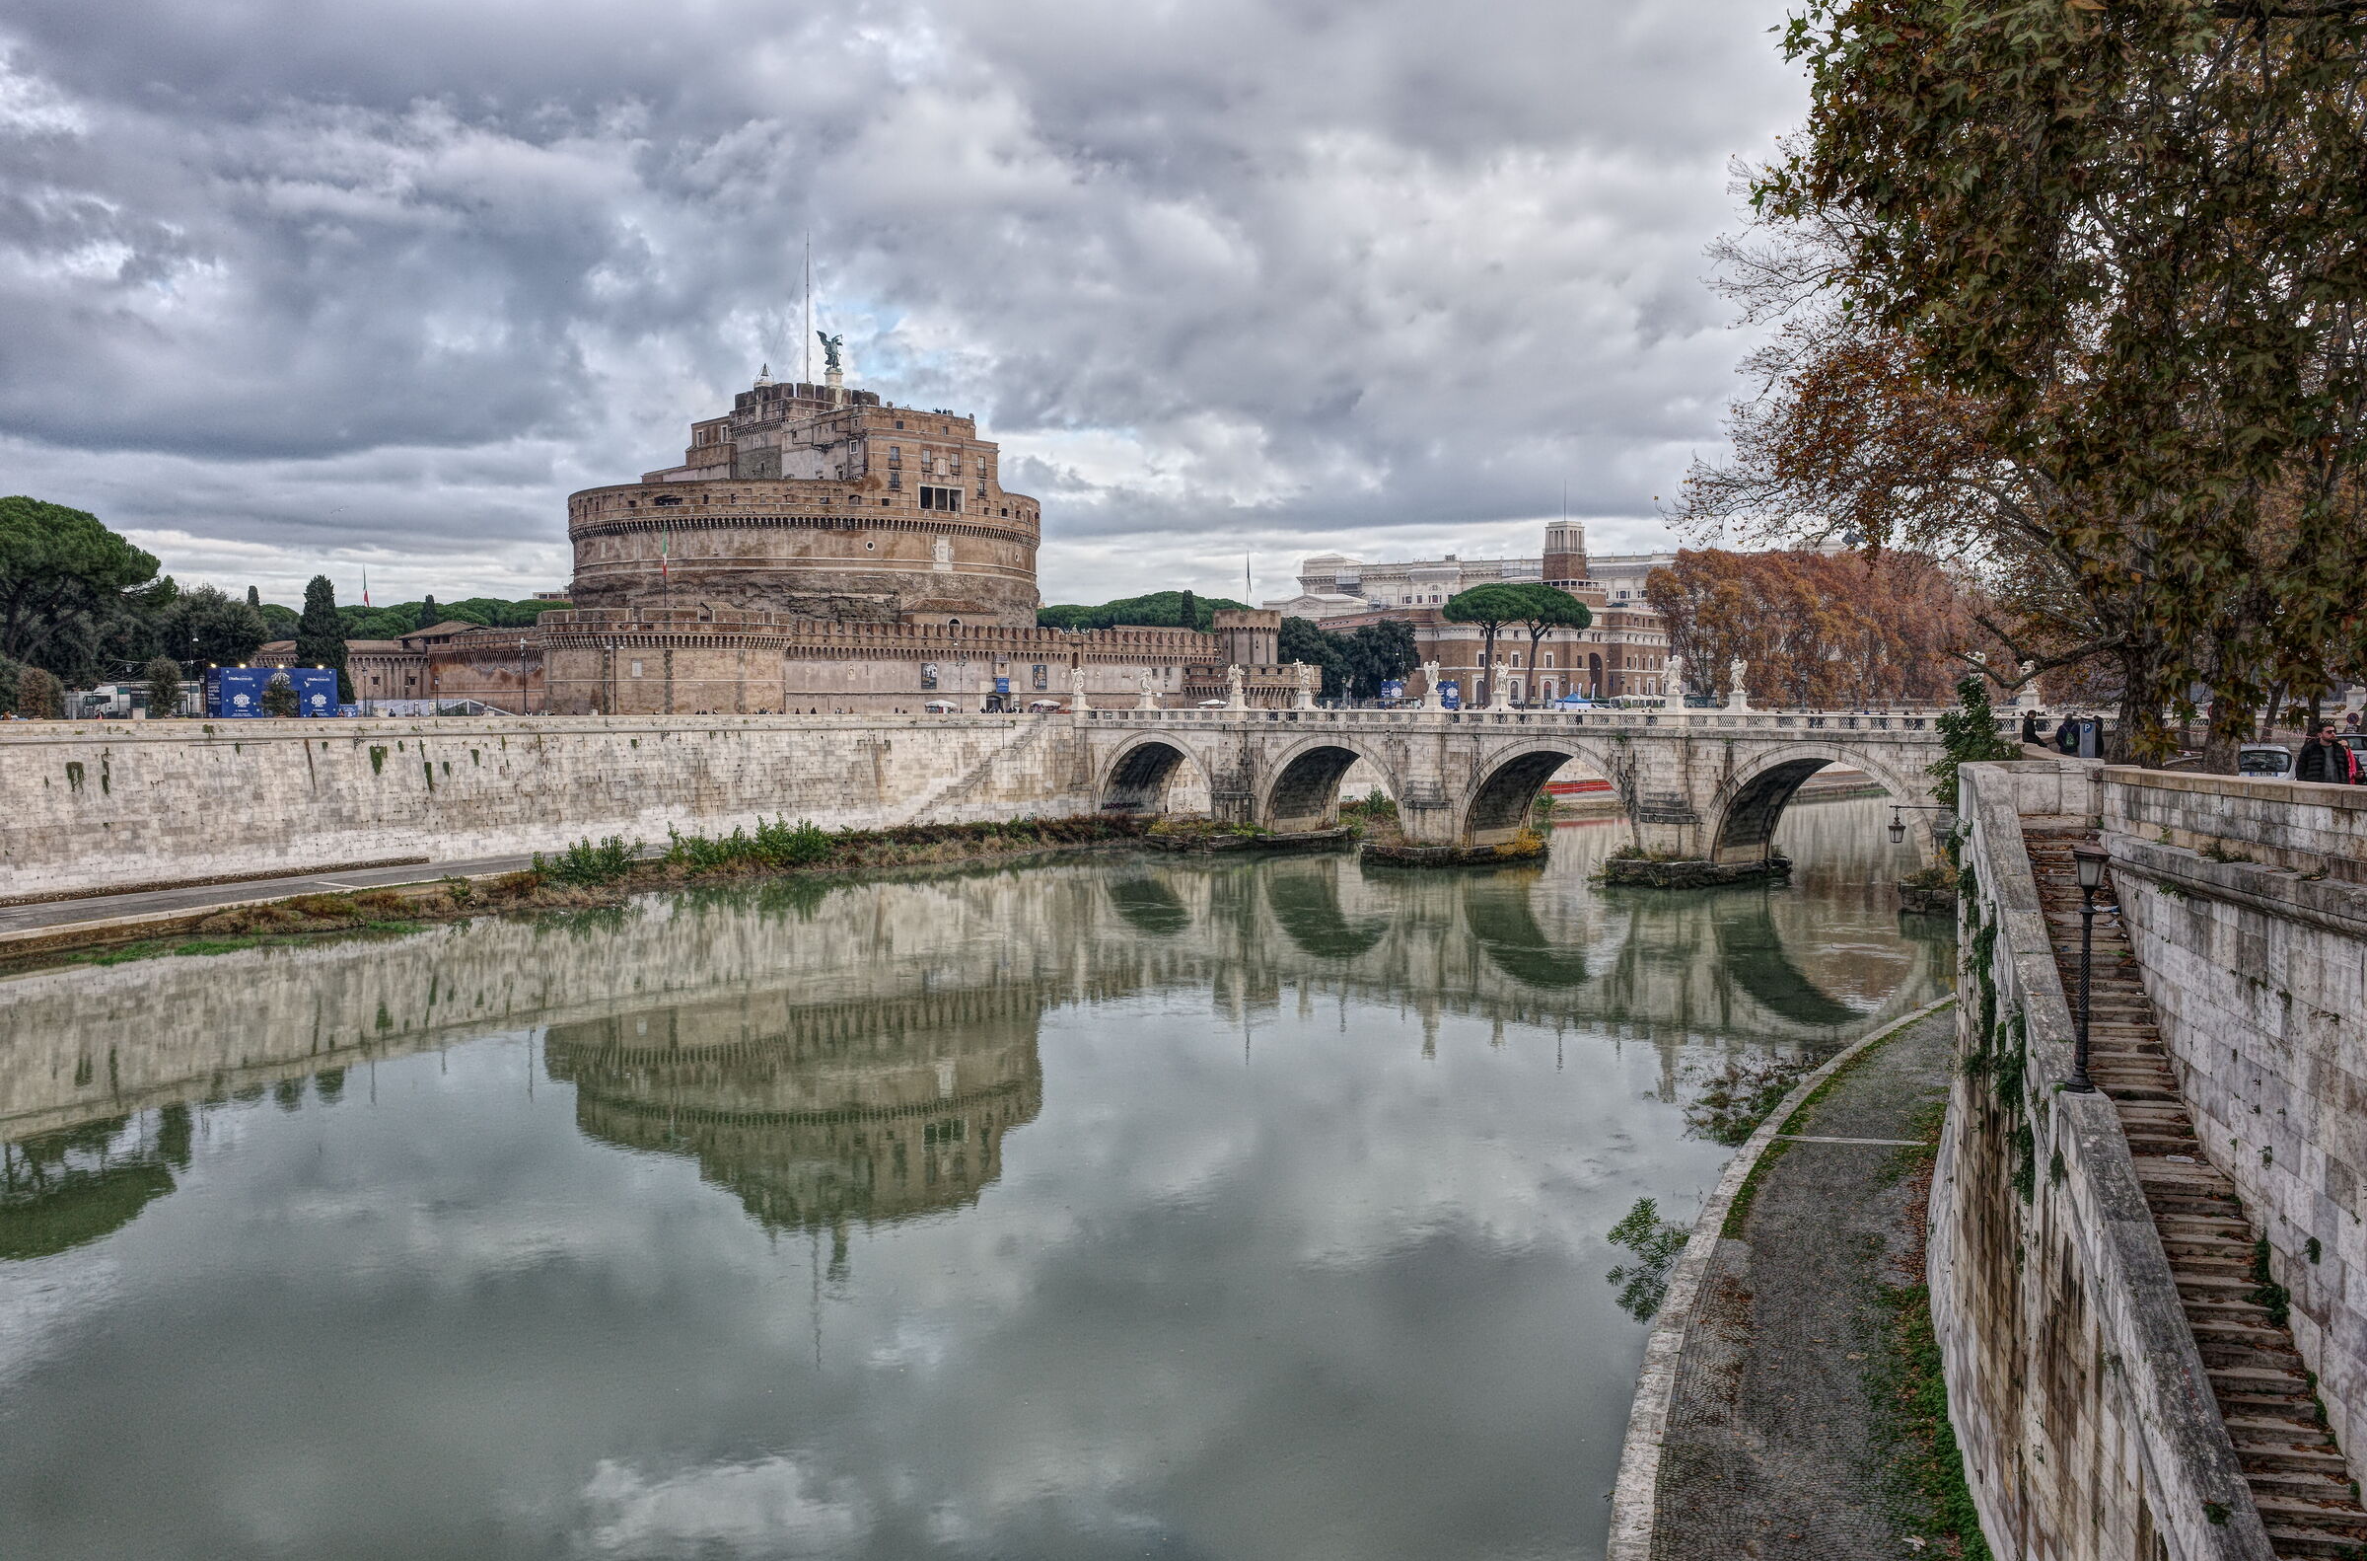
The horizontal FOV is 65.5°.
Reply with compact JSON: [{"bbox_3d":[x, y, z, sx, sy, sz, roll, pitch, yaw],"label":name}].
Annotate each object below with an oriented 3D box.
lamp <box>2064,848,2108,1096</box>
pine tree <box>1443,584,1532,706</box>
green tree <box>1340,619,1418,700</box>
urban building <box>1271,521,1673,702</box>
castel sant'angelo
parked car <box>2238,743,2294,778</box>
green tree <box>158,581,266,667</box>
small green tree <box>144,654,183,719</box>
[{"bbox_3d":[11.483,2.386,23.497,0.460,3.120,0.460,0,2,11],"label":"lamp"},{"bbox_3d":[48.503,-20.042,289.479,15.000,22.000,15.000,0,2,9],"label":"pine tree"},{"bbox_3d":[29.885,-16.967,281.581,12.500,16.000,12.500,0,2,6],"label":"green tree"},{"bbox_3d":[63.200,-33.570,391.072,82.000,41.000,55.000,0,2,9],"label":"urban building"},{"bbox_3d":[-53.000,-33.563,260.994,100.000,51.000,100.000,-2,3,-44],"label":"castel sant'angelo"},{"bbox_3d":[29.641,-0.252,50.567,1.680,1.550,3.800,1,2,28],"label":"parked car"},{"bbox_3d":[-103.991,-13.522,196.650,12.500,15.600,12.500,-1,2,-28],"label":"green tree"},{"bbox_3d":[-81.437,-6.992,146.846,3.200,6.100,3.200,-1,2,-29],"label":"small green tree"}]

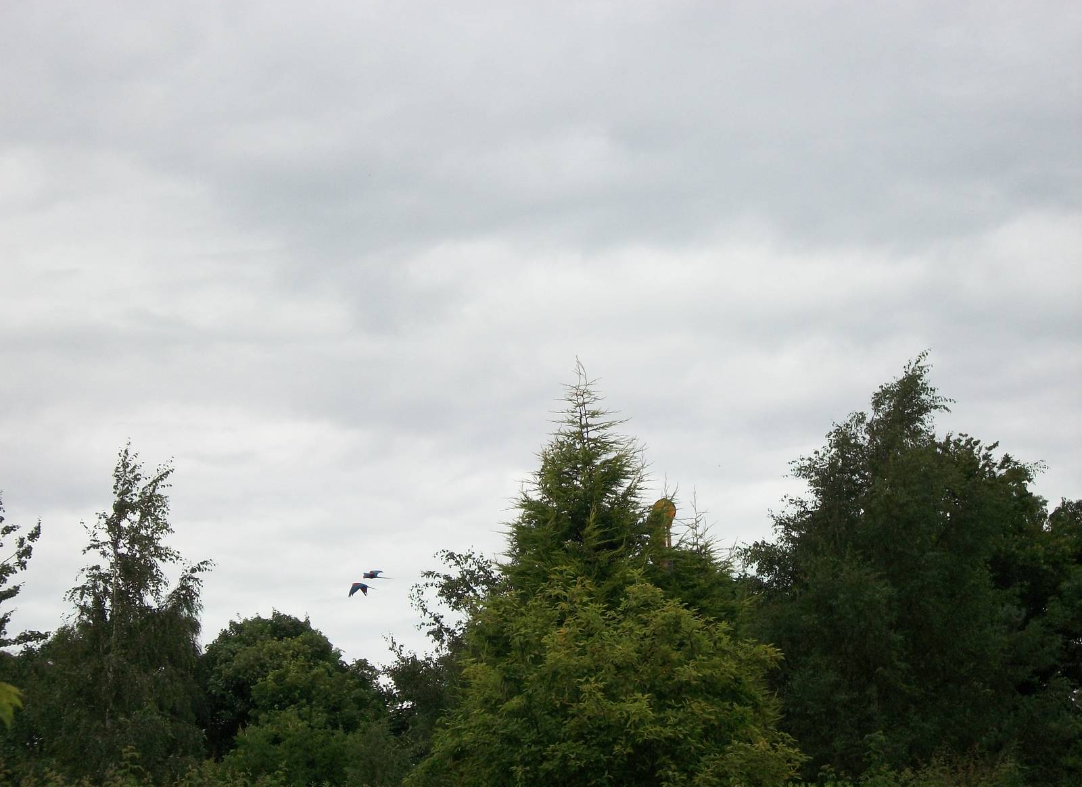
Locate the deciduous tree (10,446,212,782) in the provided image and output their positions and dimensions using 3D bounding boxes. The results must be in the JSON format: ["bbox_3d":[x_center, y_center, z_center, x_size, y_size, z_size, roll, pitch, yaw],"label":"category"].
[{"bbox_3d":[-8.400,4.400,47.000,4.000,6.800,3.900,0,-7,0],"label":"deciduous tree"}]

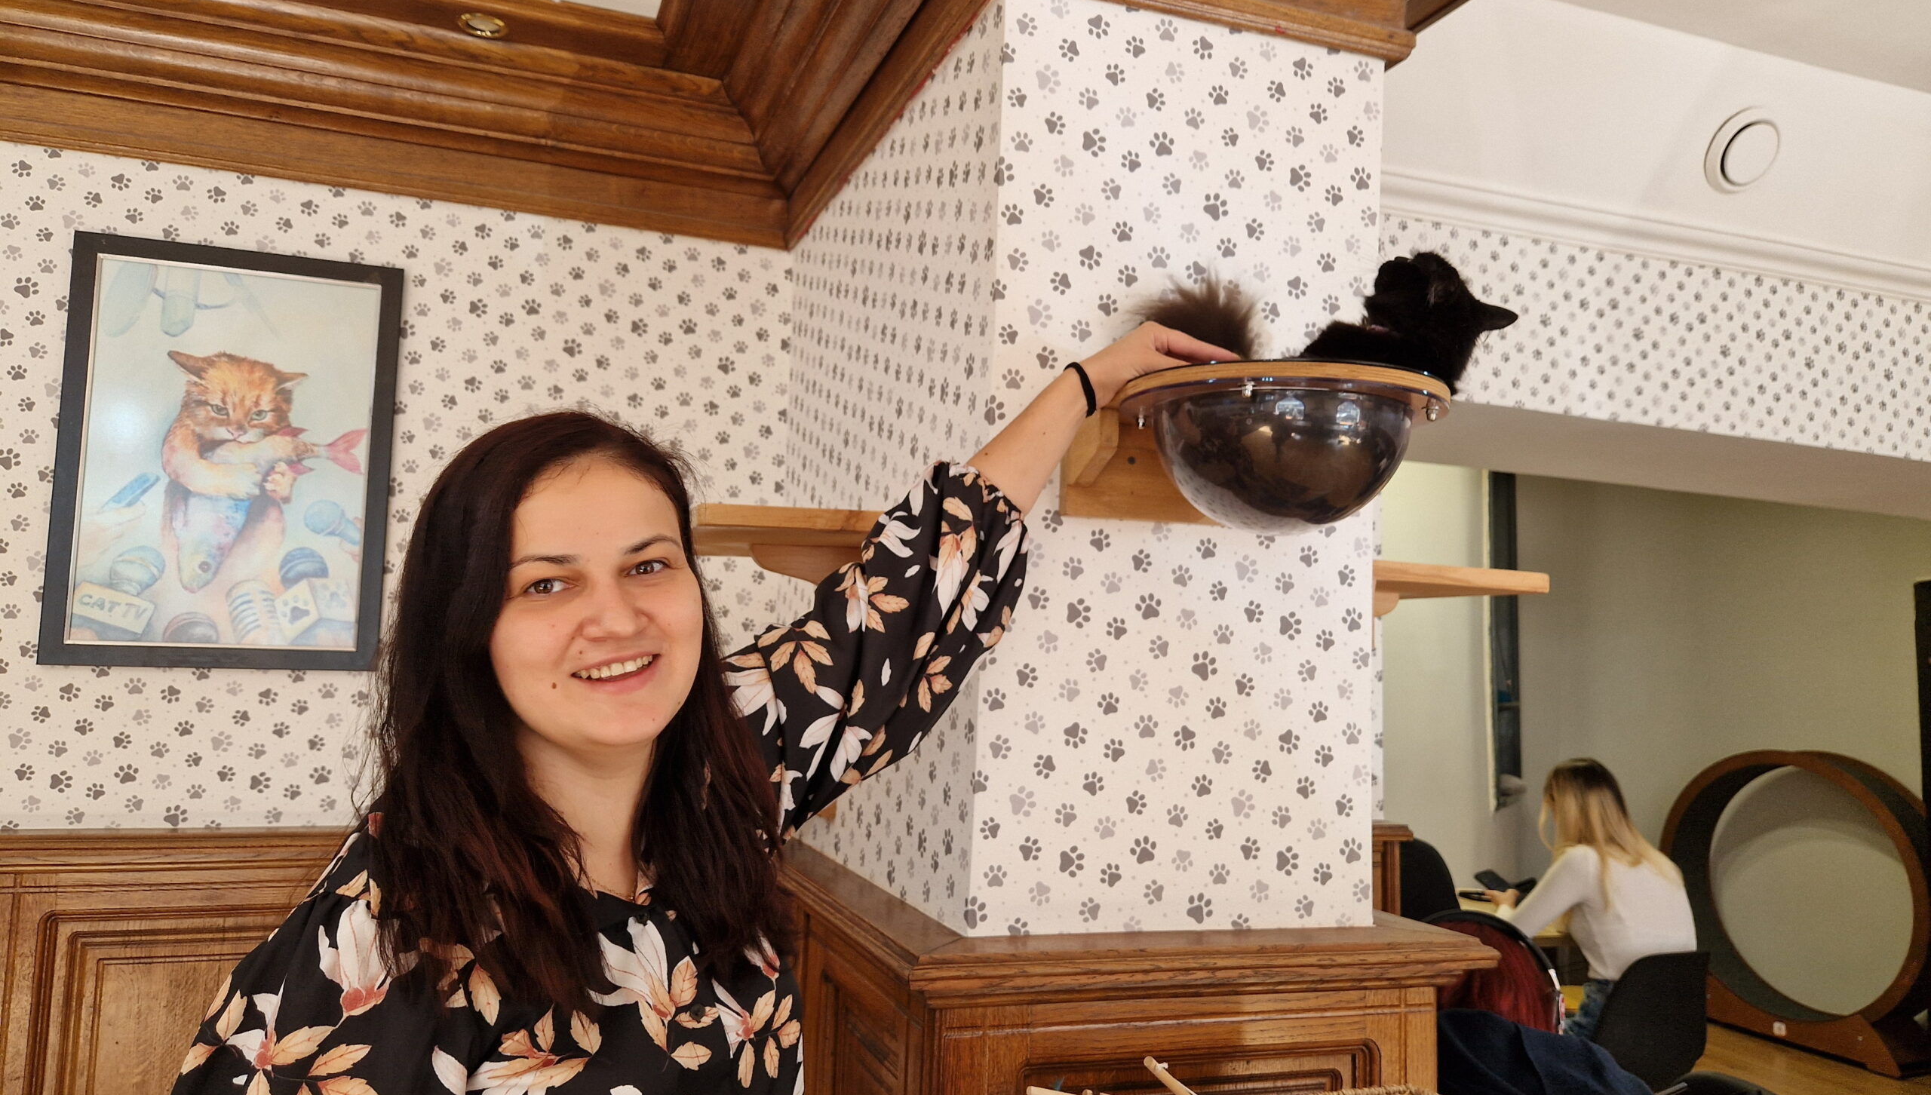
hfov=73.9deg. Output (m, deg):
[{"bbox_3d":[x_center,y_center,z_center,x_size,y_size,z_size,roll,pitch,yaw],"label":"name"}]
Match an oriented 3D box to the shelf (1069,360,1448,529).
[{"bbox_3d":[0.310,-0.084,1.272,0.320,0.132,0.320,2,-5,0],"label":"shelf"}]

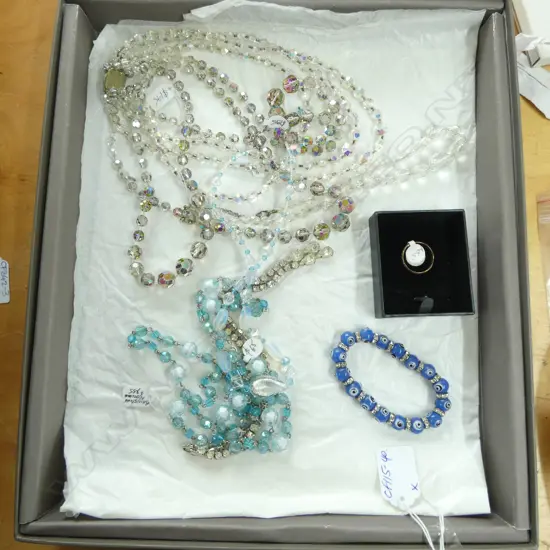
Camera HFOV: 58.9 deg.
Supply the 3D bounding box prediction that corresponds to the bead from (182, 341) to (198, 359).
[{"bbox_3d":[-0.053,0.048,0.306,0.010,0.010,0.010,0,82,0],"label":"bead"}]

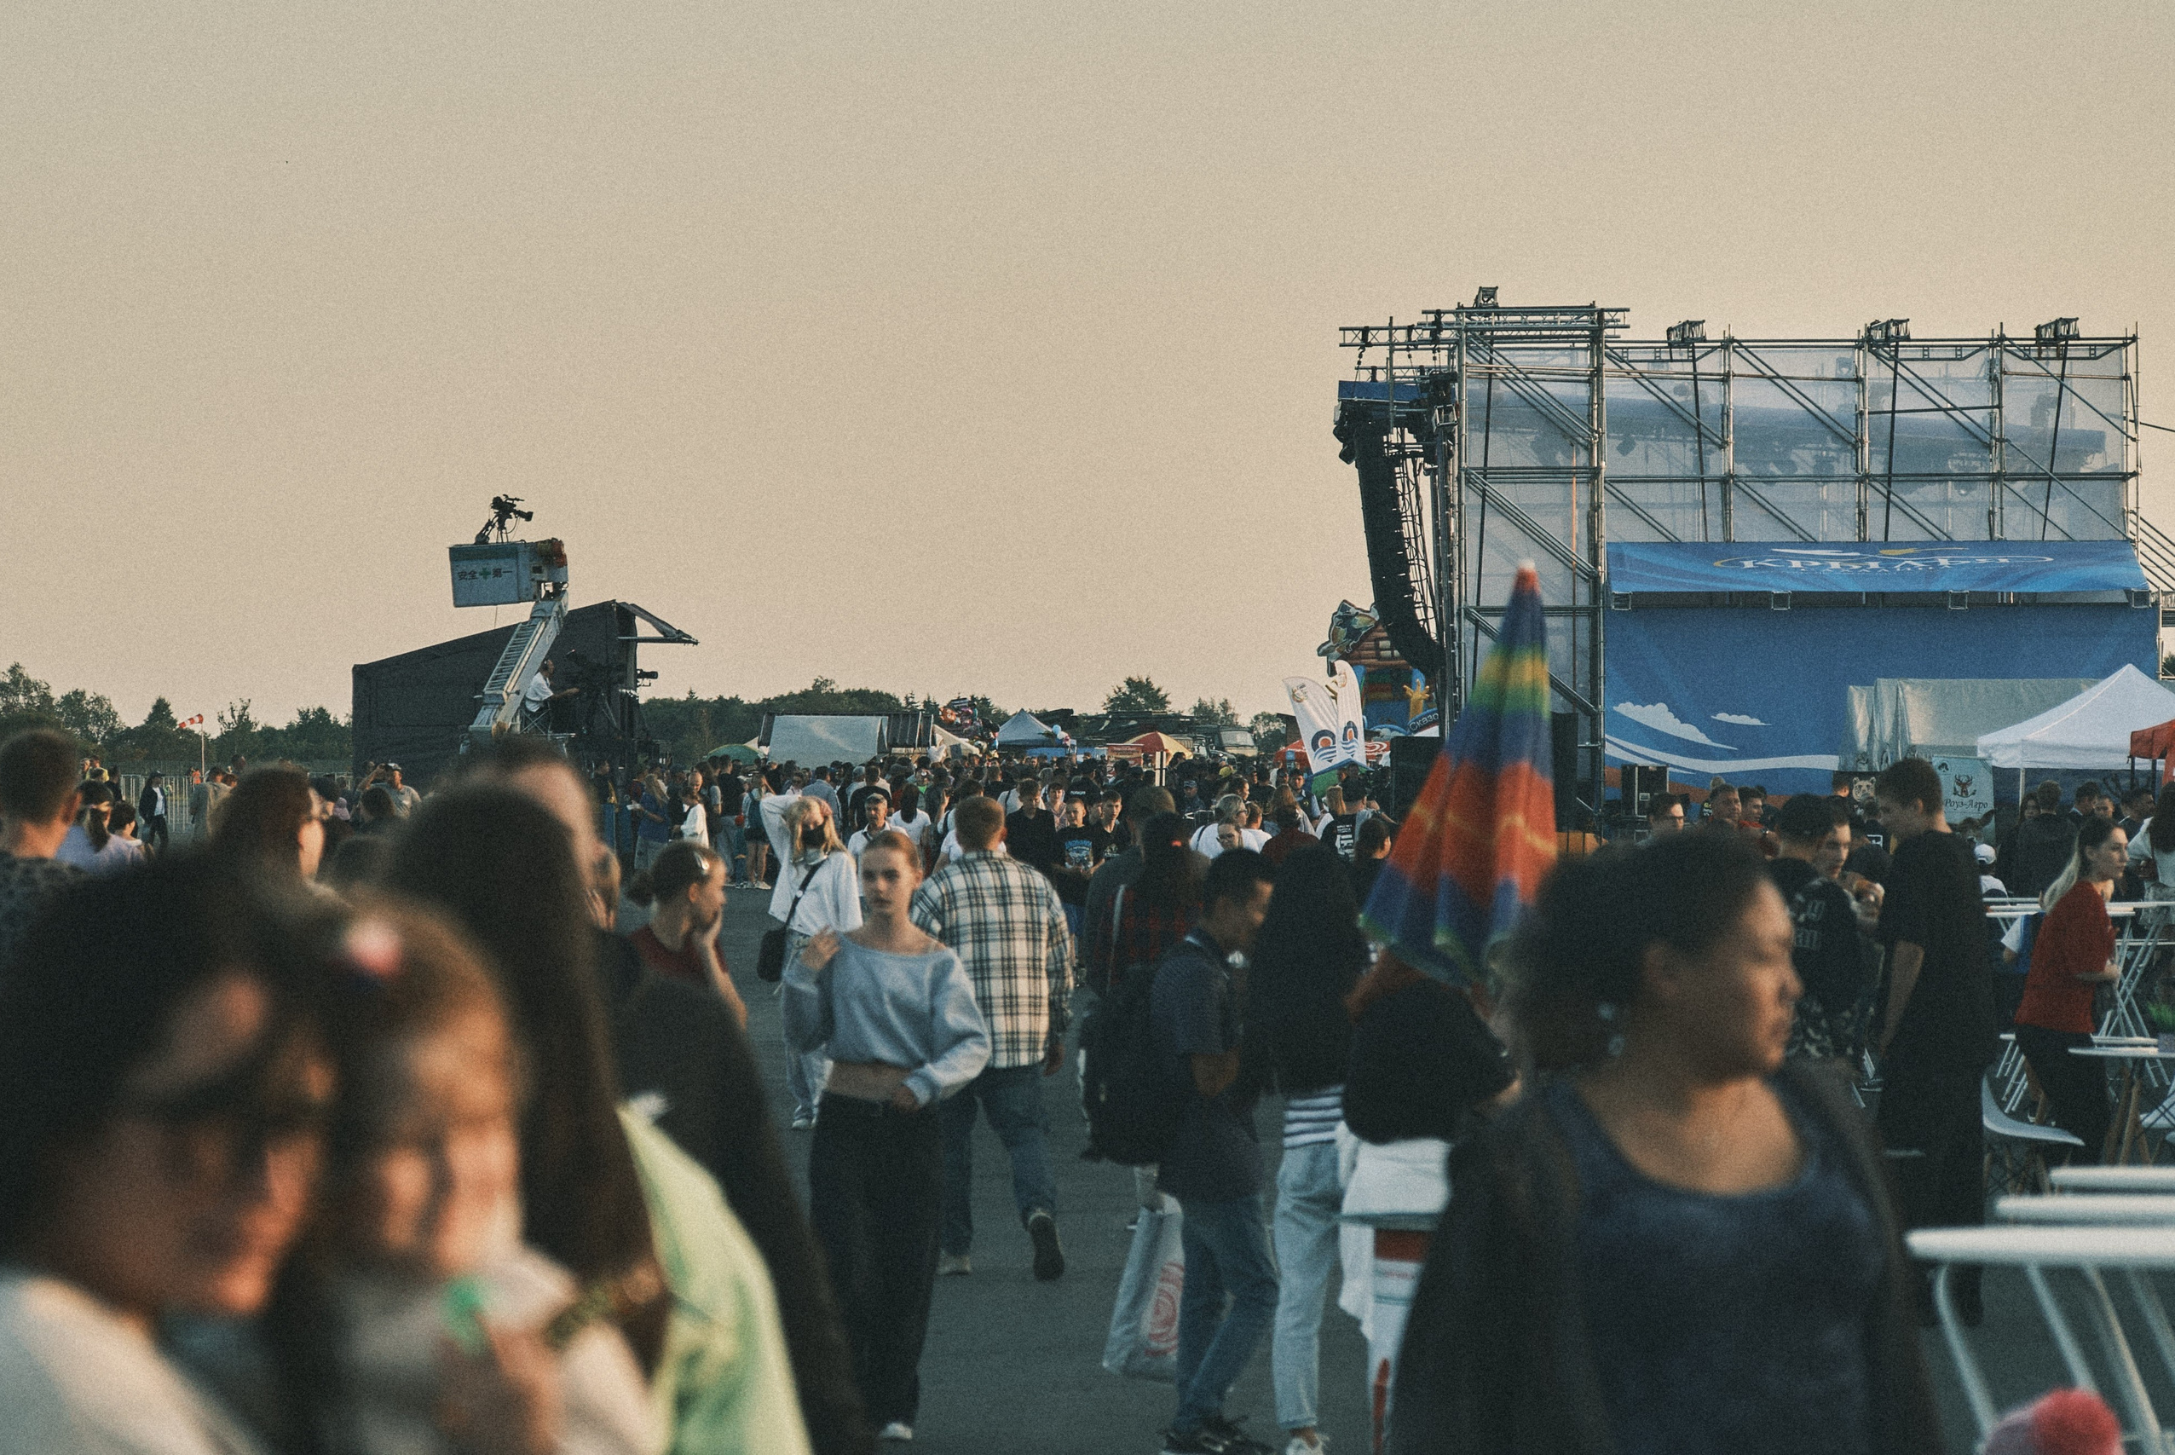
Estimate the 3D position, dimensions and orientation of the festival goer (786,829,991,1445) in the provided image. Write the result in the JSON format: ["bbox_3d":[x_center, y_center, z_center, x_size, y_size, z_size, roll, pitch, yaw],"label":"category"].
[{"bbox_3d":[-0.548,1.108,17.400,0.550,1.670,0.380,0,0,7],"label":"festival goer"}]

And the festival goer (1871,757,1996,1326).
[{"bbox_3d":[2.761,1.025,20.800,0.340,1.840,0.480,0,0,37],"label":"festival goer"}]

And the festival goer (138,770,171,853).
[{"bbox_3d":[-14.800,1.504,101.000,0.420,1.630,0.480,0,0,35],"label":"festival goer"}]

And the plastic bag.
[{"bbox_3d":[0.202,1.521,17.300,0.330,0.480,0.120,6,0,-14],"label":"plastic bag"}]

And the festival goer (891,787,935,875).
[{"bbox_3d":[-1.518,1.306,55.000,0.460,1.610,0.330,0,0,0],"label":"festival goer"}]

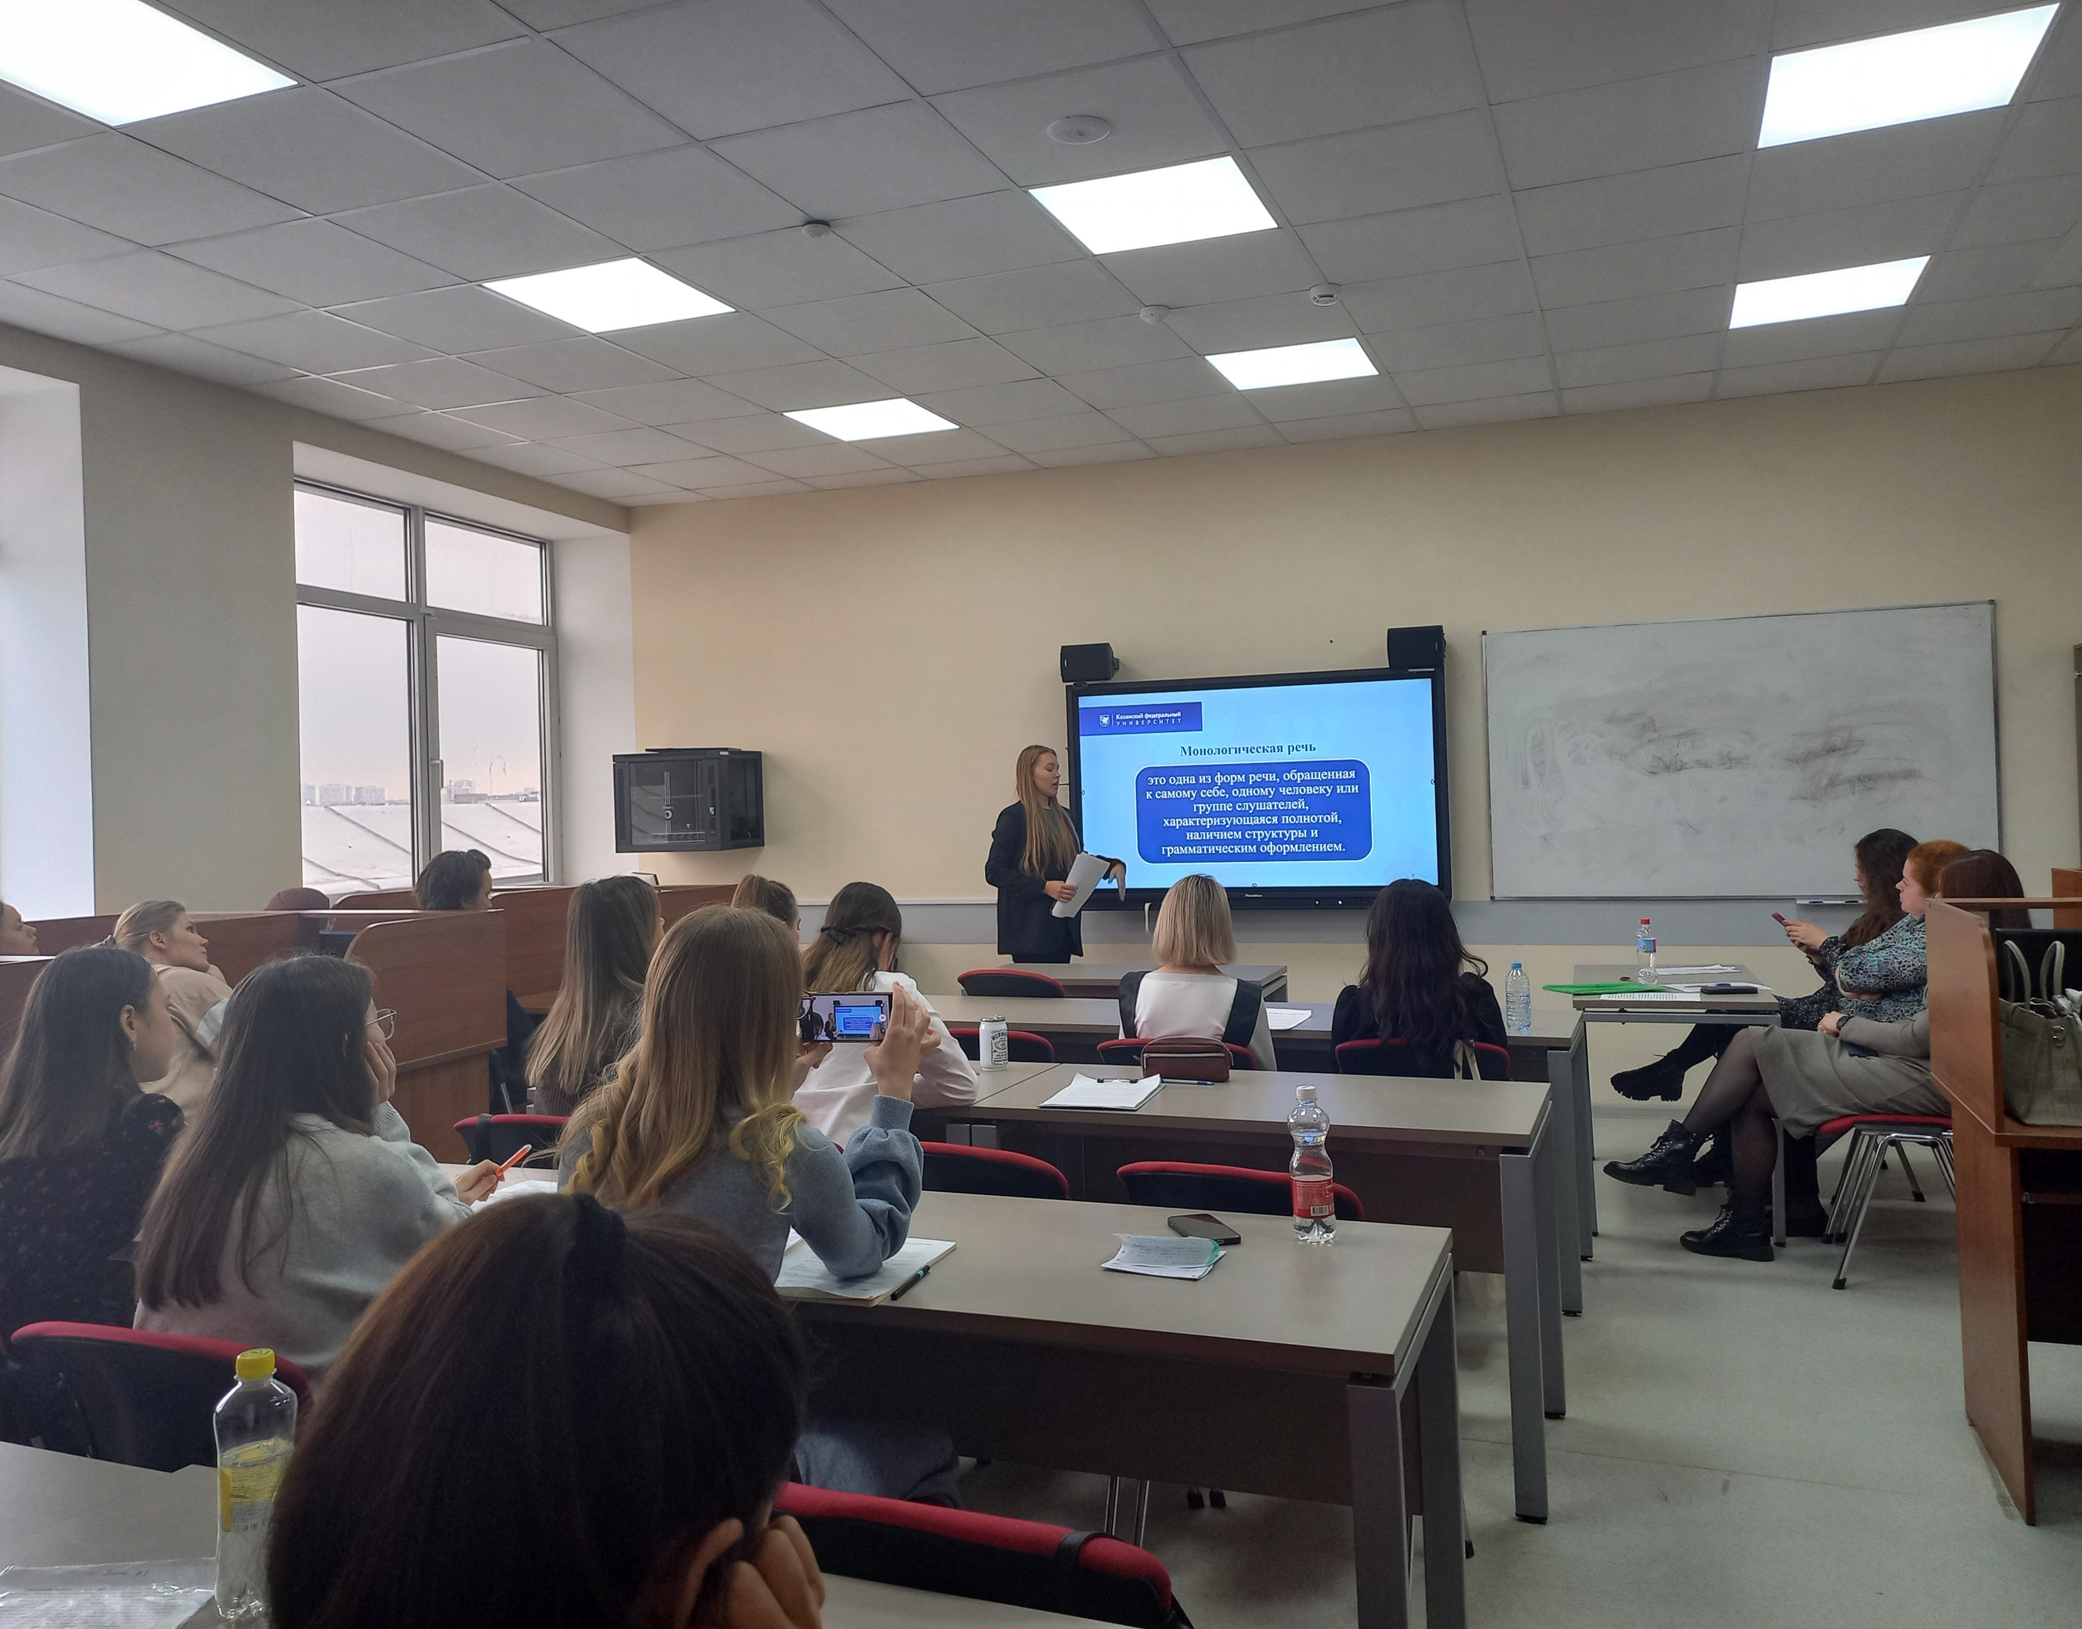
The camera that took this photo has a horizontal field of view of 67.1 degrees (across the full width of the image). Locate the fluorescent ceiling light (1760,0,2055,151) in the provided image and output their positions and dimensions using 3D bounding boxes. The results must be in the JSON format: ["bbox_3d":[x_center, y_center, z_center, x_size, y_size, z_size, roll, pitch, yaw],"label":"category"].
[{"bbox_3d":[1.970,-1.700,3.628,0.600,0.050,0.600,-2,0,22],"label":"fluorescent ceiling light"}]

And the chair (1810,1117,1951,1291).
[{"bbox_3d":[2.580,0.932,4.622,0.550,0.810,0.490,-2,0,21],"label":"chair"}]

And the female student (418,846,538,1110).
[{"bbox_3d":[-1.868,0.780,5.282,0.500,1.340,0.750,-1,1,44],"label":"female student"}]

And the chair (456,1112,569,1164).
[{"bbox_3d":[-0.915,1.031,3.409,0.500,0.820,0.550,-2,0,22],"label":"chair"}]

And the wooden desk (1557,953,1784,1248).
[{"bbox_3d":[2.154,0.946,5.397,0.600,0.755,1.180,-2,0,19],"label":"wooden desk"}]

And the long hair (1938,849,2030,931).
[{"bbox_3d":[2.680,0.285,4.456,0.260,0.420,0.220,-2,0,22],"label":"long hair"}]

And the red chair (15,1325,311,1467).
[{"bbox_3d":[-0.950,1.043,2.110,0.500,0.820,0.550,-2,0,22],"label":"red chair"}]

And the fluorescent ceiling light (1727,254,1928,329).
[{"bbox_3d":[2.658,-1.783,5.351,0.590,0.050,0.590,-2,0,21],"label":"fluorescent ceiling light"}]

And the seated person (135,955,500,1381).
[{"bbox_3d":[-0.936,0.819,2.323,0.520,1.260,0.800,-2,1,30],"label":"seated person"}]

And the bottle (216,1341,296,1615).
[{"bbox_3d":[-0.689,0.577,1.371,0.066,0.224,0.066,-2,0,21],"label":"bottle"}]

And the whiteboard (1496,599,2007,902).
[{"bbox_3d":[2.926,-0.233,6.647,2.000,1.210,0.040,-2,0,18],"label":"whiteboard"}]

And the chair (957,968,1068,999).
[{"bbox_3d":[-0.017,0.994,6.122,0.520,0.820,0.560,-2,0,21],"label":"chair"}]

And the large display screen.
[{"bbox_3d":[0.999,-0.103,7.383,1.764,1.086,0.090,-2,0,18],"label":"large display screen"}]

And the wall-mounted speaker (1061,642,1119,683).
[{"bbox_3d":[0.232,-0.725,7.516,0.250,0.175,0.160,-2,0,18],"label":"wall-mounted speaker"}]

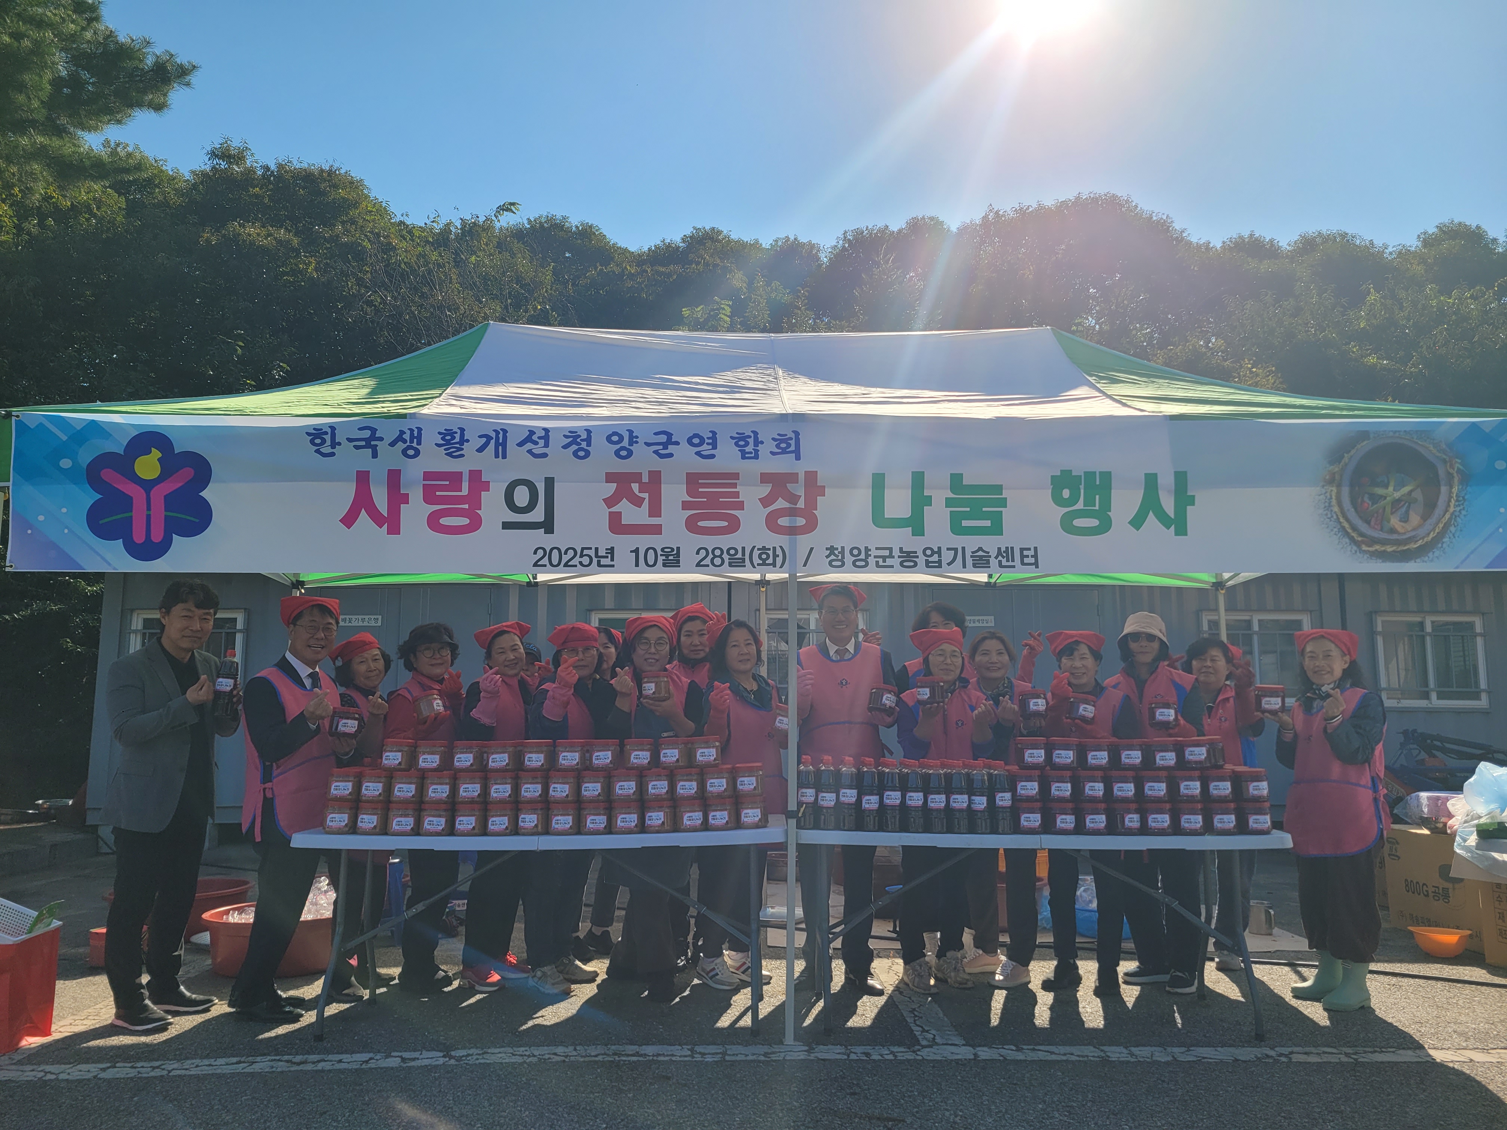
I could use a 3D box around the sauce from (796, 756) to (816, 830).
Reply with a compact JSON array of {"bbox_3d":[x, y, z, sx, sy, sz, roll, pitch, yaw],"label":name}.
[{"bbox_3d":[0.202,0.860,4.269,0.072,0.270,0.072,0,-8,3],"label":"sauce"}]

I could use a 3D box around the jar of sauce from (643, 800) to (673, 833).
[{"bbox_3d":[-0.351,0.939,4.212,0.104,0.113,0.104,-1,-8,6],"label":"jar of sauce"}]

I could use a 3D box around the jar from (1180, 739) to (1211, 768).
[{"bbox_3d":[1.698,0.729,4.354,0.113,0.115,0.113,-2,-8,19],"label":"jar"}]

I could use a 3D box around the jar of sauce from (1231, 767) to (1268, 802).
[{"bbox_3d":[1.903,0.845,4.326,0.109,0.116,0.109,-1,-8,8],"label":"jar of sauce"}]

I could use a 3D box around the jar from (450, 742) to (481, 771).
[{"bbox_3d":[-1.111,0.741,4.367,0.113,0.115,0.113,1,-8,-8],"label":"jar"}]

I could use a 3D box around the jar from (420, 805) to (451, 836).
[{"bbox_3d":[-1.190,0.958,4.240,0.108,0.116,0.108,1,-8,-8],"label":"jar"}]

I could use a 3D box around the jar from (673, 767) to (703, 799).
[{"bbox_3d":[-0.251,0.831,4.322,0.108,0.116,0.108,0,-8,-2],"label":"jar"}]

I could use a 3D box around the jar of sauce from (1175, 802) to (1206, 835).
[{"bbox_3d":[1.629,0.945,4.231,0.108,0.116,0.108,-1,-8,10],"label":"jar of sauce"}]

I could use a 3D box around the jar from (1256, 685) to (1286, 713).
[{"bbox_3d":[2.006,0.521,4.389,0.110,0.114,0.110,-2,-7,14],"label":"jar"}]

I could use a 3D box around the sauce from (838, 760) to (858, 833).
[{"bbox_3d":[0.364,0.887,4.360,0.077,0.275,0.077,-1,-7,5],"label":"sauce"}]

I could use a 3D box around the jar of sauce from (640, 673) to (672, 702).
[{"bbox_3d":[-0.412,0.520,4.803,0.113,0.120,0.113,0,-7,0],"label":"jar of sauce"}]

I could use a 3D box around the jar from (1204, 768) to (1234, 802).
[{"bbox_3d":[1.775,0.843,4.320,0.113,0.120,0.113,-2,-8,15],"label":"jar"}]

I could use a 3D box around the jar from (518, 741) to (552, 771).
[{"bbox_3d":[-0.827,0.735,4.360,0.109,0.116,0.109,0,-8,1],"label":"jar"}]

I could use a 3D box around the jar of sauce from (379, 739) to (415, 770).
[{"bbox_3d":[-1.343,0.718,4.275,0.110,0.114,0.110,0,-7,0],"label":"jar of sauce"}]

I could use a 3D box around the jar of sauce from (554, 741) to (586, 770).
[{"bbox_3d":[-0.699,0.729,4.332,0.104,0.113,0.104,1,-8,-3],"label":"jar of sauce"}]

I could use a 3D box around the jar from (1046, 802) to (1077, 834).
[{"bbox_3d":[1.162,0.955,4.254,0.104,0.113,0.104,0,-8,2],"label":"jar"}]

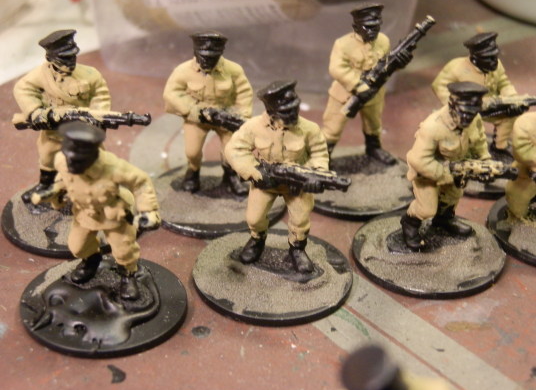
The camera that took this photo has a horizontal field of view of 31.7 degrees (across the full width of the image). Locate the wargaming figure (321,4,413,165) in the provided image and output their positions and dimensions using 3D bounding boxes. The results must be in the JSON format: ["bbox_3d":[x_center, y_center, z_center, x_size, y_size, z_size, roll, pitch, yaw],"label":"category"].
[{"bbox_3d":[0.019,-0.021,0.175,0.018,0.030,0.014,-11,33,-21],"label":"wargaming figure"}]

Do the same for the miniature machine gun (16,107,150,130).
[{"bbox_3d":[-0.032,-0.013,0.161,0.024,0.004,0.003,3,30,7],"label":"miniature machine gun"}]

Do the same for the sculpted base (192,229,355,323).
[{"bbox_3d":[0.001,0.012,0.151,0.025,0.002,0.025,1,30,-1],"label":"sculpted base"}]

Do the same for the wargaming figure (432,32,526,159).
[{"bbox_3d":[0.039,-0.018,0.175,0.018,0.028,0.015,-14,34,-26],"label":"wargaming figure"}]

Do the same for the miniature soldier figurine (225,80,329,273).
[{"bbox_3d":[0.002,-0.002,0.143,0.017,0.031,0.013,-4,31,-10],"label":"miniature soldier figurine"}]

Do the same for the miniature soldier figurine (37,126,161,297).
[{"bbox_3d":[-0.025,0.002,0.138,0.019,0.028,0.014,3,30,3],"label":"miniature soldier figurine"}]

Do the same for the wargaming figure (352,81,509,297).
[{"bbox_3d":[0.027,-0.003,0.150,0.025,0.031,0.025,-22,38,-35],"label":"wargaming figure"}]

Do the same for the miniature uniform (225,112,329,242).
[{"bbox_3d":[0.001,-0.001,0.144,0.017,0.023,0.013,-4,31,-10],"label":"miniature uniform"}]

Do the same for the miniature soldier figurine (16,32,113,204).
[{"bbox_3d":[-0.036,-0.014,0.163,0.018,0.030,0.013,-8,31,-15],"label":"miniature soldier figurine"}]

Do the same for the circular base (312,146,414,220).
[{"bbox_3d":[0.016,-0.003,0.177,0.025,0.002,0.025,2,30,0],"label":"circular base"}]

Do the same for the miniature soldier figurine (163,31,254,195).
[{"bbox_3d":[-0.011,-0.014,0.165,0.017,0.030,0.012,-2,30,-5],"label":"miniature soldier figurine"}]

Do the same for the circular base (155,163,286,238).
[{"bbox_3d":[-0.009,0.000,0.171,0.025,0.002,0.025,1,30,0],"label":"circular base"}]

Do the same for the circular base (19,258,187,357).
[{"bbox_3d":[-0.025,0.015,0.143,0.025,0.003,0.025,2,30,0],"label":"circular base"}]

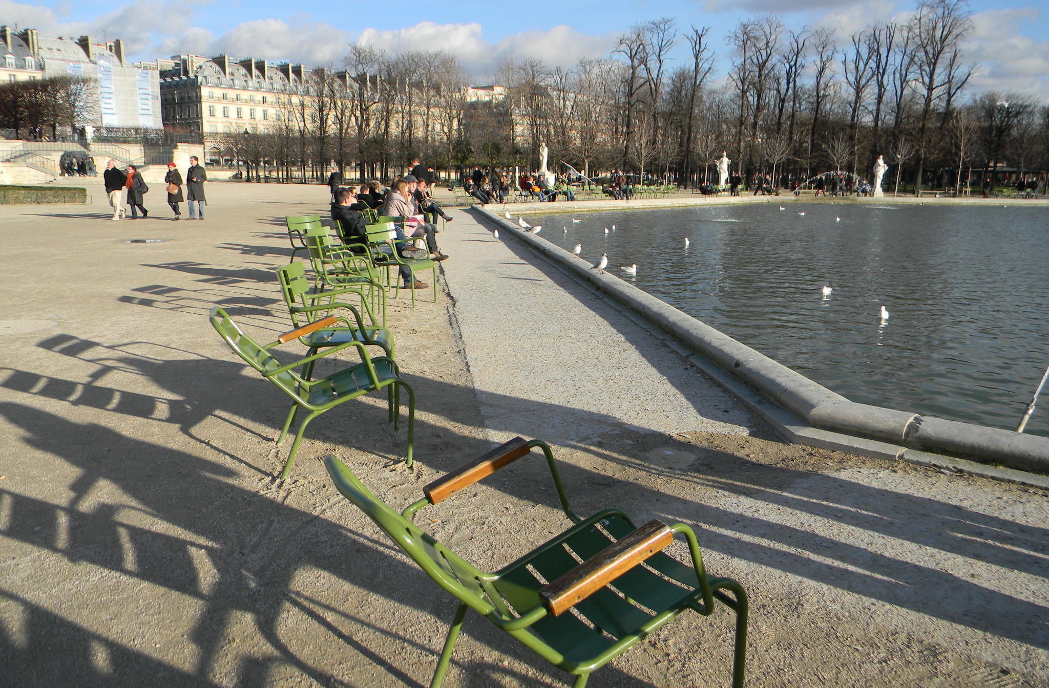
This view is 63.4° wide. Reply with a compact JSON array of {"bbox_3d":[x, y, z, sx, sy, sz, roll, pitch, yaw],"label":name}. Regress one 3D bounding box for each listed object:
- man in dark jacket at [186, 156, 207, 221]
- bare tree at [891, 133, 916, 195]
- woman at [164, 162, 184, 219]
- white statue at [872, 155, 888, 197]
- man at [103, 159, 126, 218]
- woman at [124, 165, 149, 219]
[{"bbox_3d":[-9.086,-4.303,23.494,0.550,1.780,0.420,5,12,20],"label":"man in dark jacket"},{"bbox_3d":[30.486,-14.503,68.380,2.300,5.300,2.300,1,11,0],"label":"bare tree"},{"bbox_3d":[-10.316,-4.451,24.910,0.480,1.650,0.430,8,13,33],"label":"woman"},{"bbox_3d":[25.468,-12.016,60.824,1.000,3.100,0.850,1,11,2],"label":"white statue"},{"bbox_3d":[-11.940,-4.470,24.703,0.520,1.740,0.520,-10,15,-43],"label":"man"},{"bbox_3d":[-10.800,-4.244,23.614,0.550,1.560,0.600,11,15,41],"label":"woman"}]

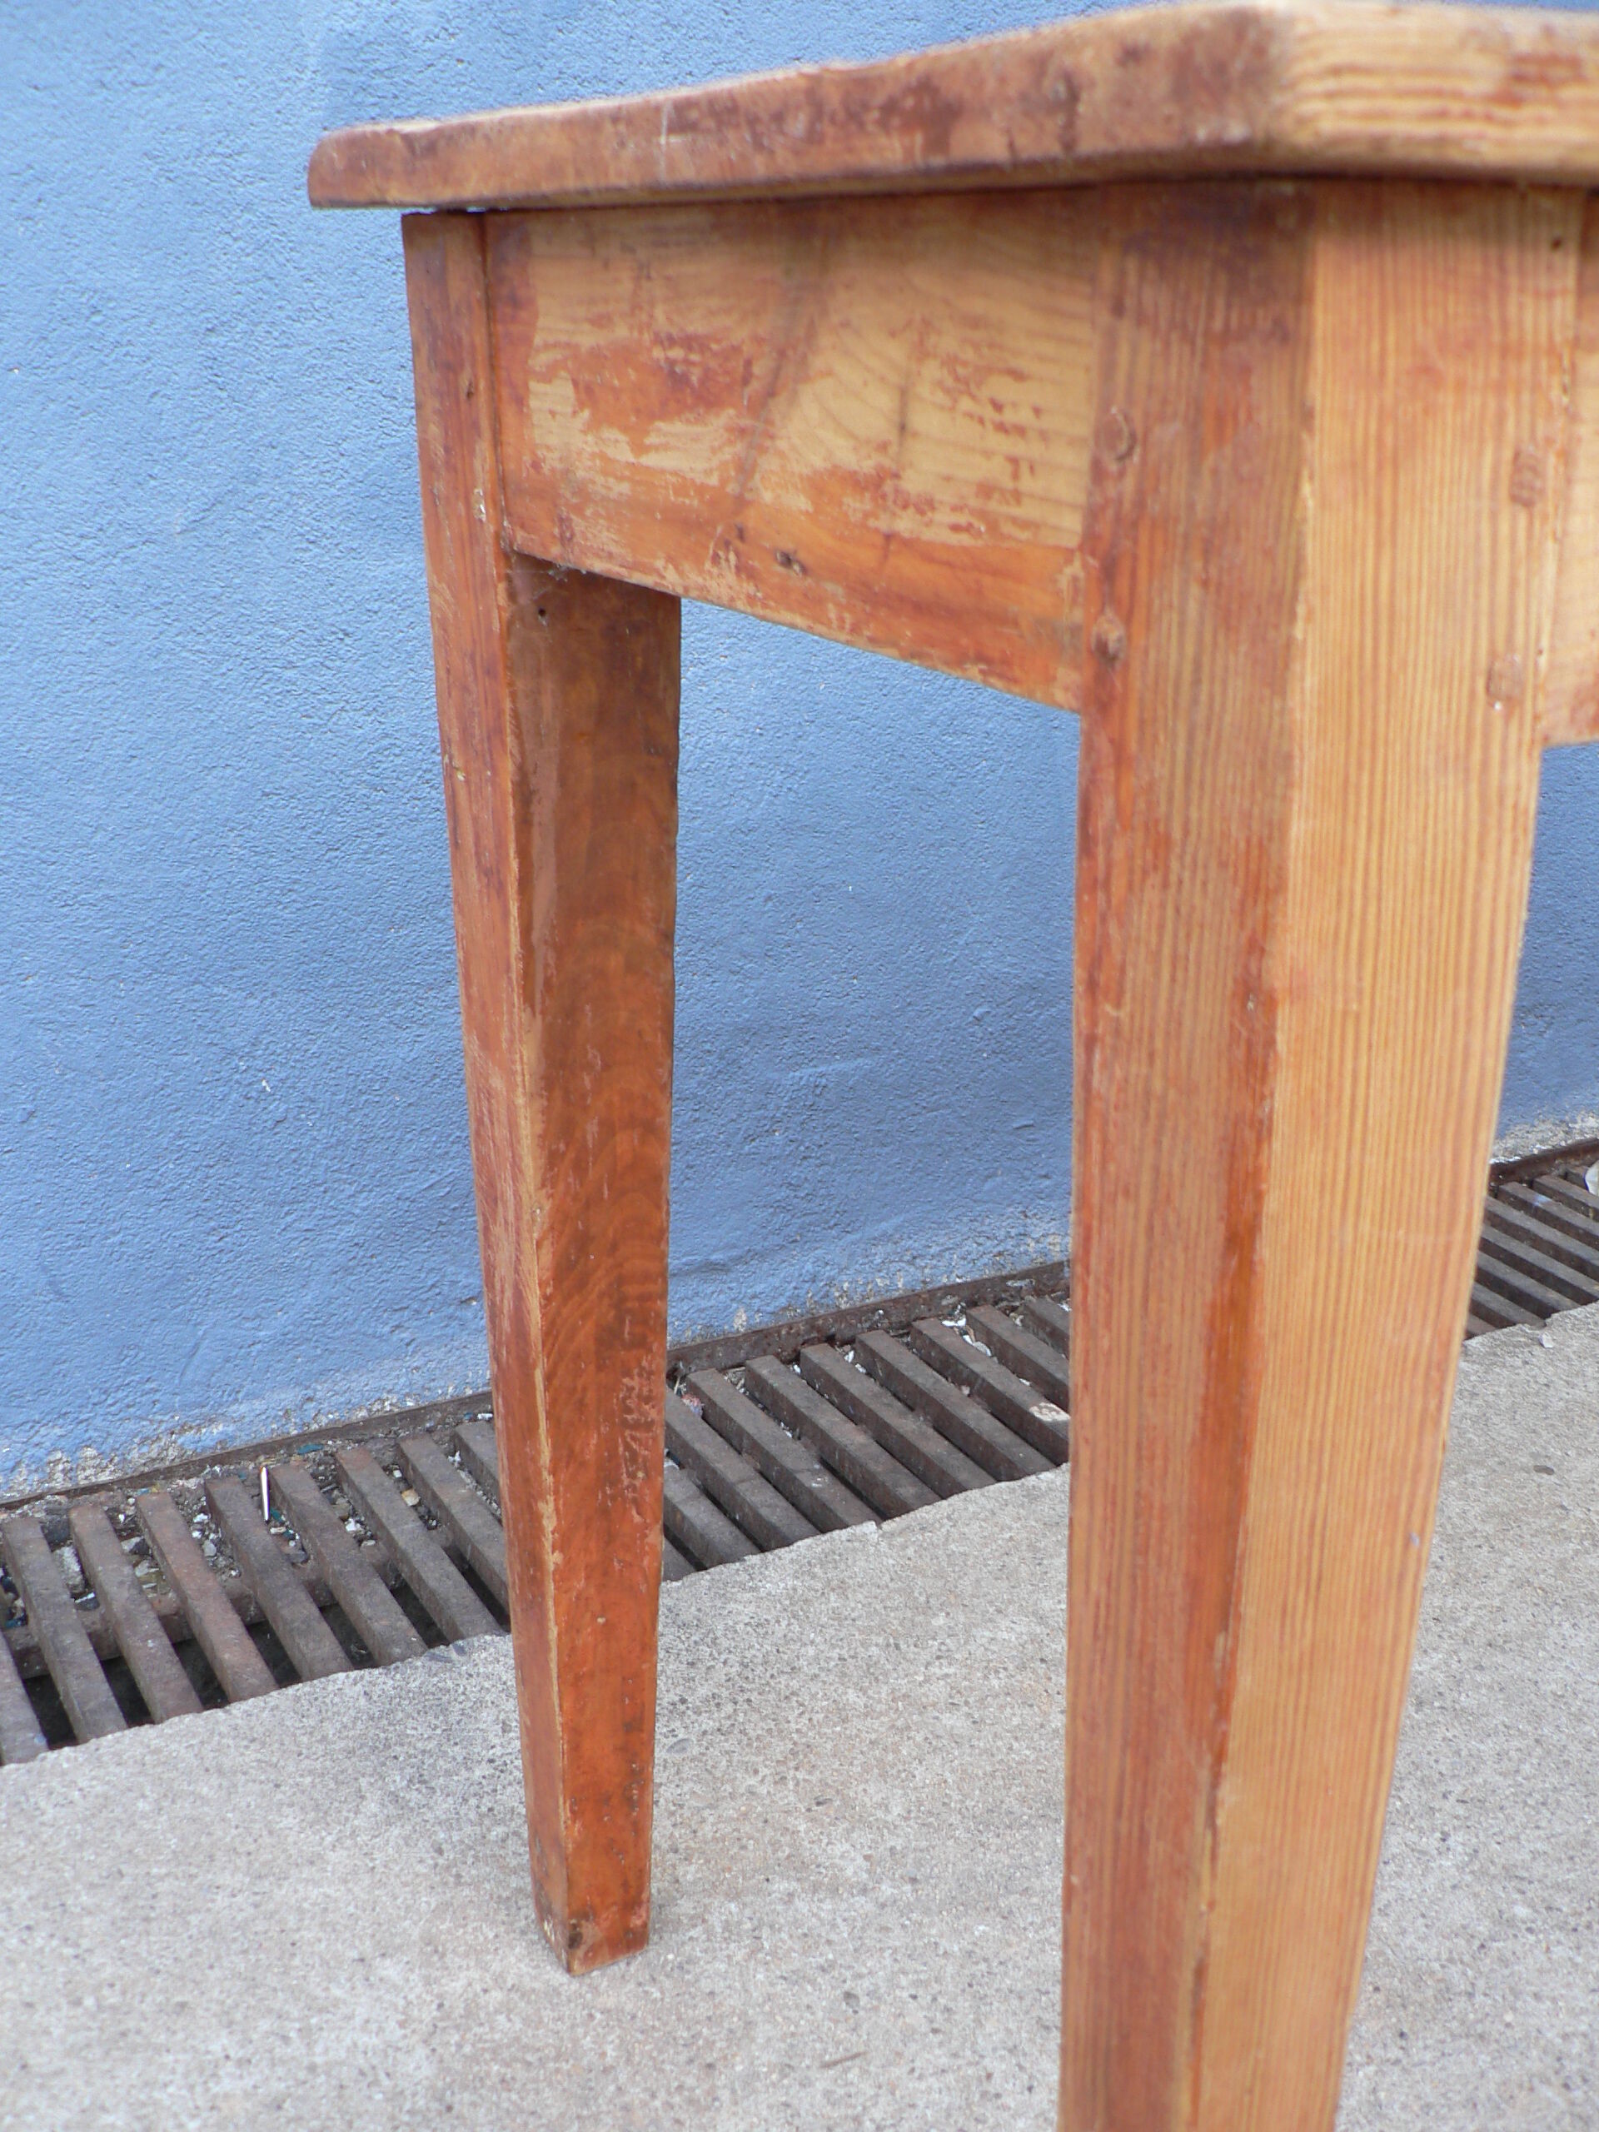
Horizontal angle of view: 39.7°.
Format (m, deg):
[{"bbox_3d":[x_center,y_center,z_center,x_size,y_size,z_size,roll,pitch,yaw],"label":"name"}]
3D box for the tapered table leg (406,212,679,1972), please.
[{"bbox_3d":[-0.082,0.054,0.875,0.067,0.730,0.070,-12,24,-27],"label":"tapered table leg"}]

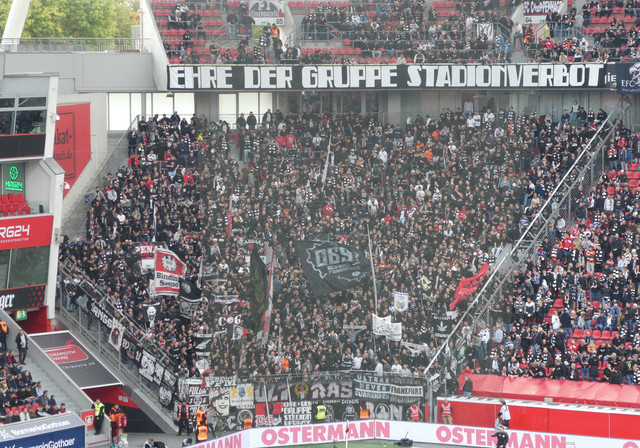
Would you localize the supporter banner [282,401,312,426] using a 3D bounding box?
[{"bbox_3d":[-1.095,9.243,121.423,1.500,1.250,0.050,-1,4,-22],"label":"supporter banner"}]

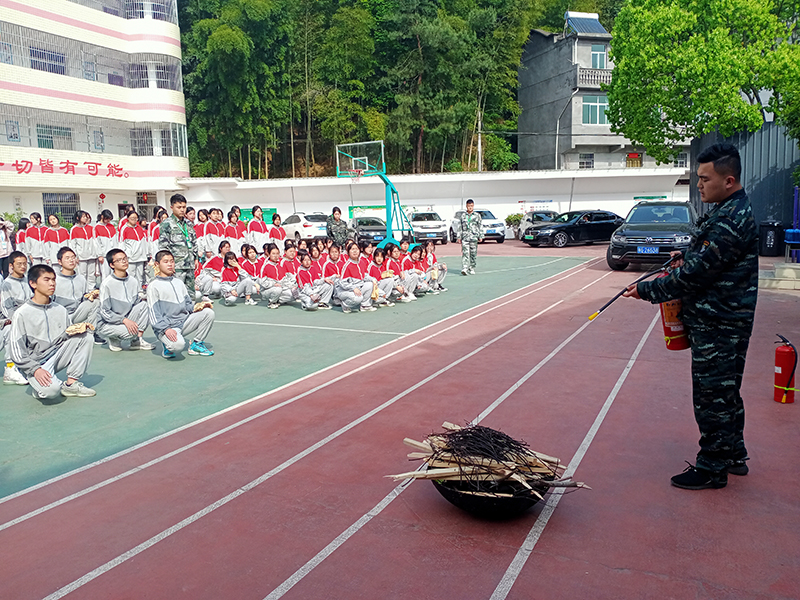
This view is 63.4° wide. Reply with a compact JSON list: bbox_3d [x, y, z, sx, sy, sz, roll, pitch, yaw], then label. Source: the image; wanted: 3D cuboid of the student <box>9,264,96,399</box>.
[{"bbox_3d":[-2.925,0.238,5.415,0.710,1.080,0.510,2,8,22],"label":"student"}]

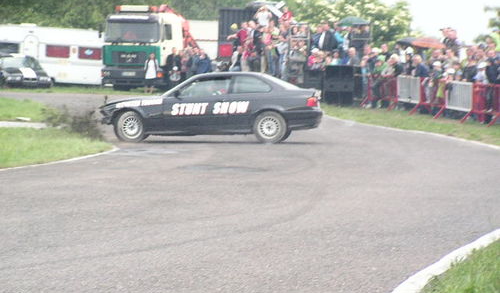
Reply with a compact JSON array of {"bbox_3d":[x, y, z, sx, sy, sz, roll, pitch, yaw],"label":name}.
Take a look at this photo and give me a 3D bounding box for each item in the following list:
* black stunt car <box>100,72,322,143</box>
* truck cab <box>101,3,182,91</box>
[{"bbox_3d":[-0.732,-0.787,45.750,4.370,1.370,1.710,1,3,3],"label":"black stunt car"},{"bbox_3d":[-4.160,-3.847,89.500,2.500,3.250,2.300,1,3,20],"label":"truck cab"}]

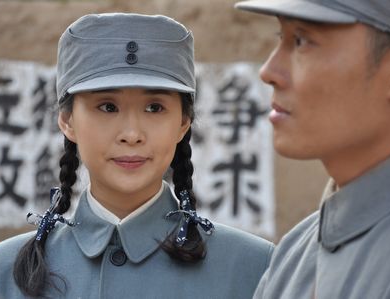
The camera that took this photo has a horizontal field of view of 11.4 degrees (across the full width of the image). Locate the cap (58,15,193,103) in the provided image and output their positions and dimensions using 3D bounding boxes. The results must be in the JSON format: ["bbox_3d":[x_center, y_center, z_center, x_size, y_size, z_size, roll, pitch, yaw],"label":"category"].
[{"bbox_3d":[-0.095,-0.124,2.660,0.187,0.110,0.240,0,-3,-7],"label":"cap"}]

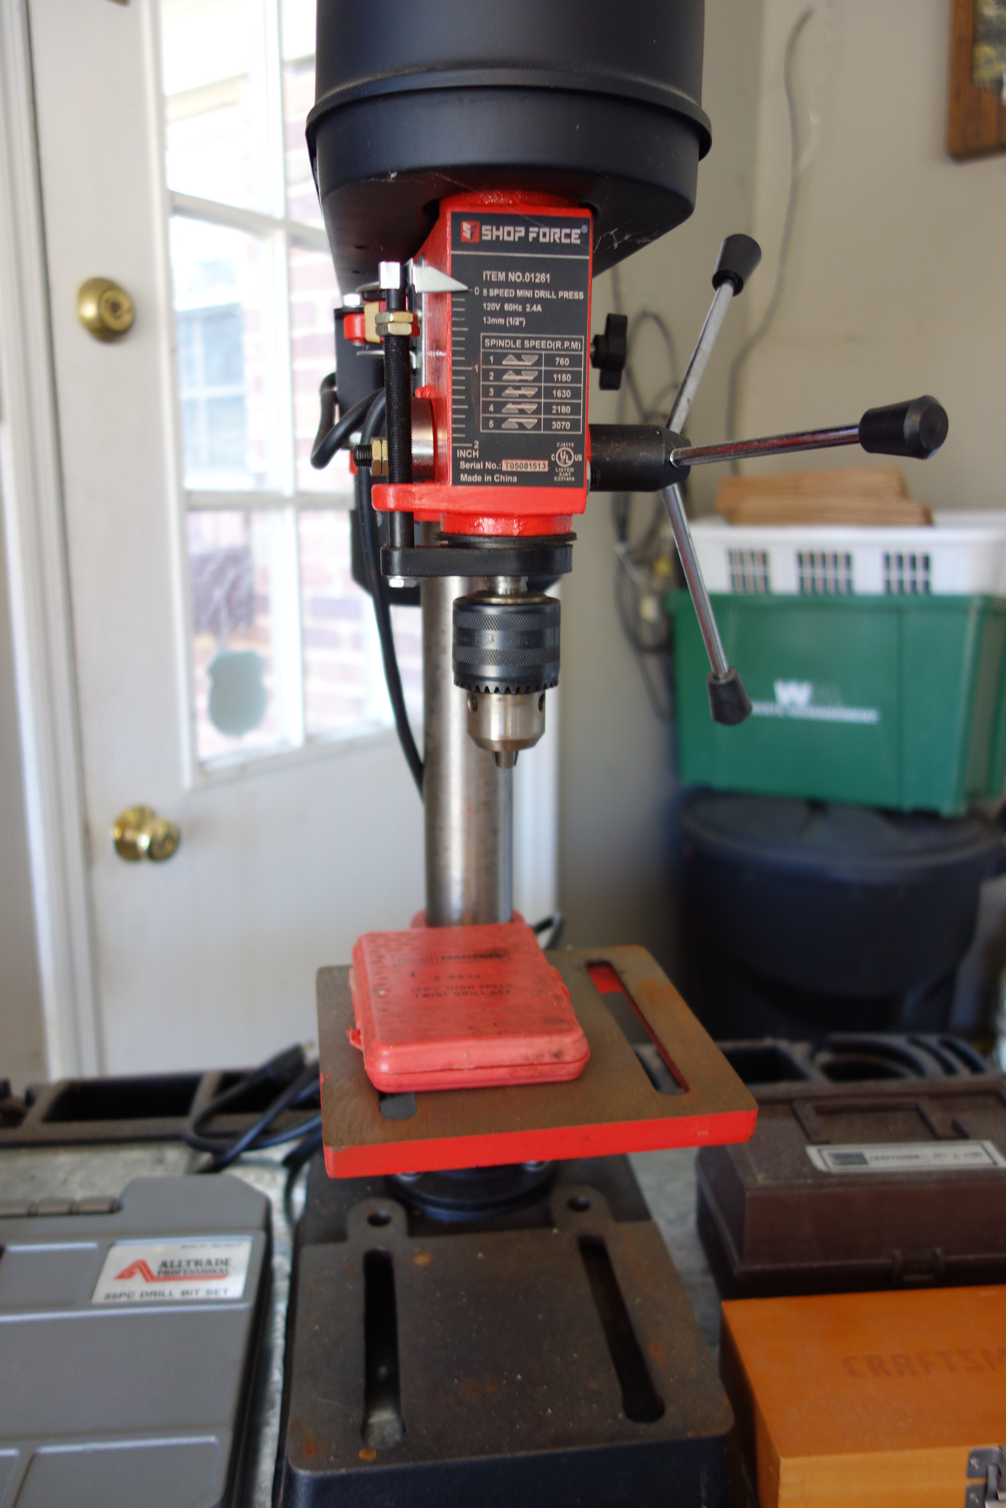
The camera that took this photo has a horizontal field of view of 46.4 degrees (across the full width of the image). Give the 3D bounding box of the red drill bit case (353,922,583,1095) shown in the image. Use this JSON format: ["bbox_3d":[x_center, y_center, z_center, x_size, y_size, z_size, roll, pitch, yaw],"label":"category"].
[{"bbox_3d":[-0.018,0.105,0.504,0.092,0.020,0.119,-2,14,-9],"label":"red drill bit case"}]

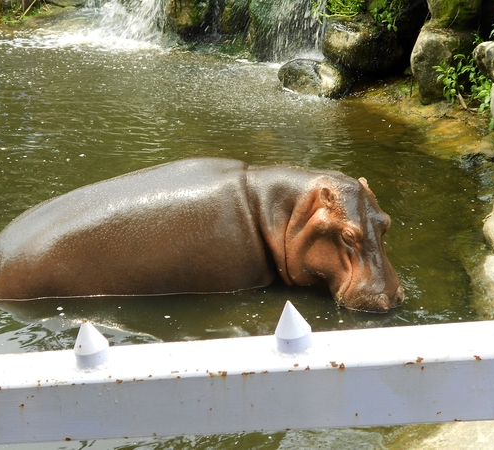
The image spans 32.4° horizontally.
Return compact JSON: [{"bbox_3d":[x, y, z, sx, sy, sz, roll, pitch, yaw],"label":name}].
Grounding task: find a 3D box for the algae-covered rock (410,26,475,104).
[{"bbox_3d":[1.918,-1.643,8.435,0.640,0.720,0.580,-2,23,1],"label":"algae-covered rock"}]

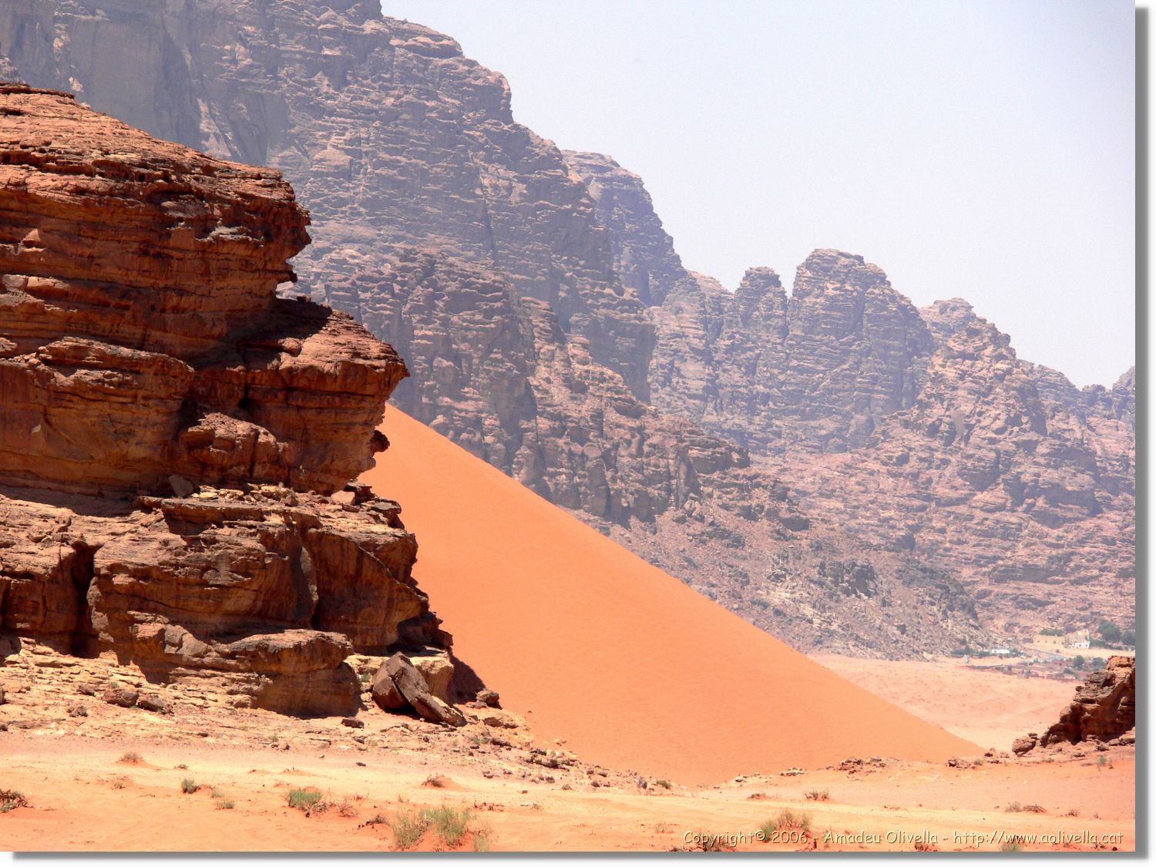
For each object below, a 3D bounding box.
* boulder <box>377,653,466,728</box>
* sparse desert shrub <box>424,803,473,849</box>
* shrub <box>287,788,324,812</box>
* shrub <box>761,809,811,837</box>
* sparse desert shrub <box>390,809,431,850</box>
[{"bbox_3d":[-3.275,5.376,203.000,1.874,1.571,1.499,0,-1,0],"label":"boulder"},{"bbox_3d":[-2.202,6.645,164.000,0.811,0.734,0.730,0,-1,0],"label":"sparse desert shrub"},{"bbox_3d":[-5.053,6.815,180.000,0.688,0.453,0.619,0,-1,0],"label":"shrub"},{"bbox_3d":[3.590,6.712,167.000,0.872,0.452,0.741,0,-1,0],"label":"shrub"},{"bbox_3d":[-2.820,6.673,163.000,0.699,0.684,0.664,0,-1,0],"label":"sparse desert shrub"}]

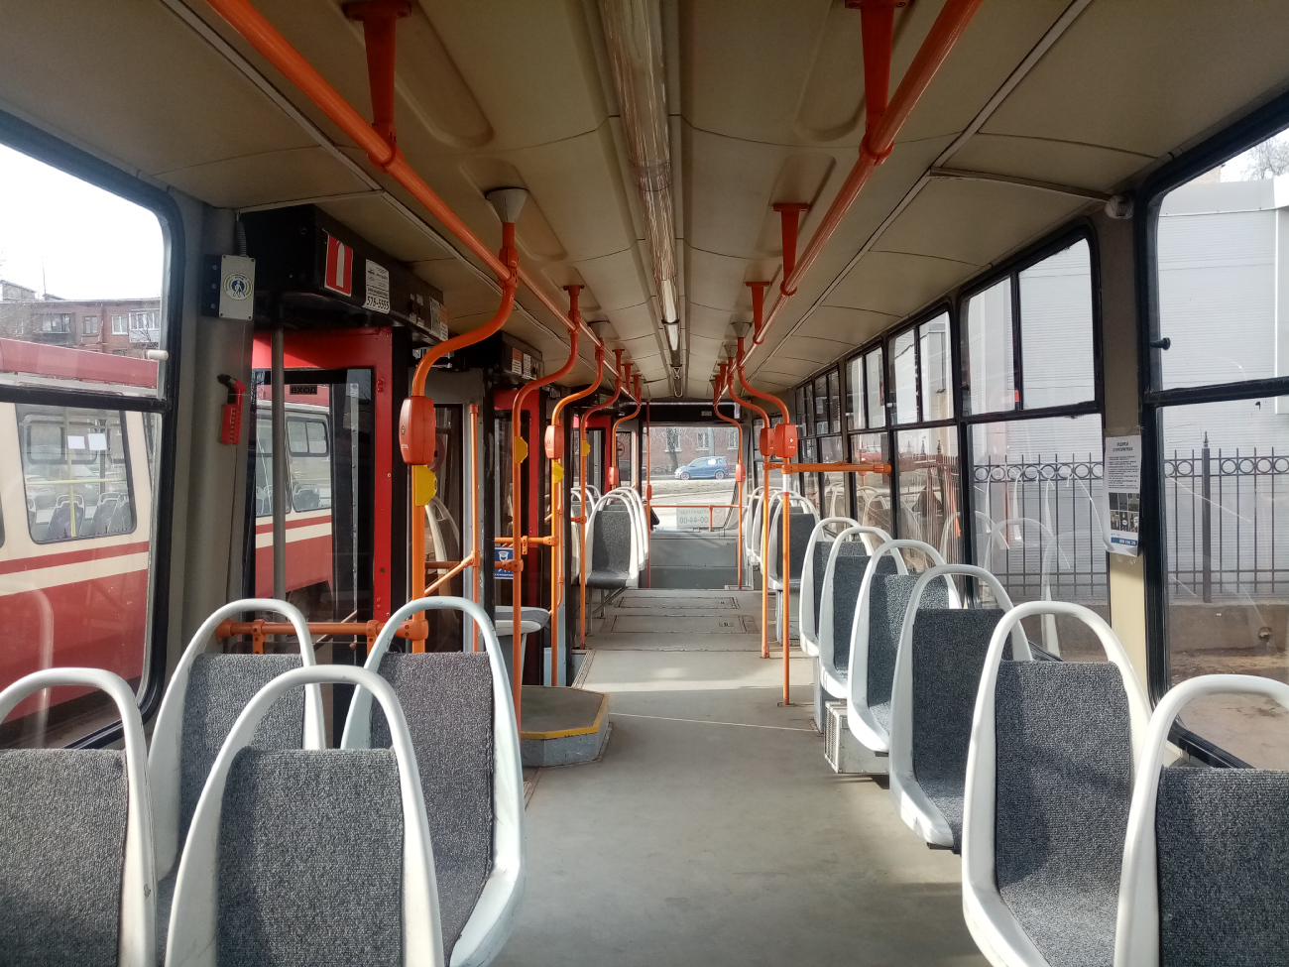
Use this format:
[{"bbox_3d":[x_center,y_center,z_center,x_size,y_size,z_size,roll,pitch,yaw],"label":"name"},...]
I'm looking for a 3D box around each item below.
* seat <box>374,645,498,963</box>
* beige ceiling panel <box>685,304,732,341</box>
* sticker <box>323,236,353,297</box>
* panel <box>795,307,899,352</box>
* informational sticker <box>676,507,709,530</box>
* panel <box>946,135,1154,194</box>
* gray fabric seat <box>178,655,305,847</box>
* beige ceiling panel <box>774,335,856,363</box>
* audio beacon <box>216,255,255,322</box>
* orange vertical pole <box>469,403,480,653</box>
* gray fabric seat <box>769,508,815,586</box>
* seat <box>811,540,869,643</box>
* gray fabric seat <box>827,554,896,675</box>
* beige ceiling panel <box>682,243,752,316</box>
[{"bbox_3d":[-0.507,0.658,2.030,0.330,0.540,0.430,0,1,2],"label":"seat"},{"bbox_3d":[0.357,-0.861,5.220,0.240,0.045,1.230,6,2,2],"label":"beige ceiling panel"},{"bbox_3d":[-0.888,-0.629,2.820,0.010,0.150,0.180,0,2,6],"label":"sticker"},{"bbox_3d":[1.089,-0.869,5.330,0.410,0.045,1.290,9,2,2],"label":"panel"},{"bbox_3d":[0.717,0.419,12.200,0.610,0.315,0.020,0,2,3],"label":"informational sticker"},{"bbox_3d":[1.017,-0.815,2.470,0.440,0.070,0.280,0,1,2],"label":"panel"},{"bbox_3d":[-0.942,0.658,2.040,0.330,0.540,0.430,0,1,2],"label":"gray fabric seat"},{"bbox_3d":[1.119,-0.886,6.450,0.410,0.055,1.230,5,2,2],"label":"beige ceiling panel"},{"bbox_3d":[-1.060,-0.506,2.523,0.080,0.160,0.050,2,2,-22],"label":"audio beacon"},{"bbox_3d":[-0.728,0.299,4.150,0.045,1.290,0.045,0,2,3],"label":"orange vertical pole"},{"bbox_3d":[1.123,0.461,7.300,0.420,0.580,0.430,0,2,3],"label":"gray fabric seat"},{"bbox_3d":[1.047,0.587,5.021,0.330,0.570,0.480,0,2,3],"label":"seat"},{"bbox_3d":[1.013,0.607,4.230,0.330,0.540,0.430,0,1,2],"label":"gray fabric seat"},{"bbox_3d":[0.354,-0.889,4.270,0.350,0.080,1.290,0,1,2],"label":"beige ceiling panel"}]

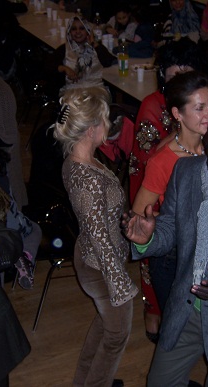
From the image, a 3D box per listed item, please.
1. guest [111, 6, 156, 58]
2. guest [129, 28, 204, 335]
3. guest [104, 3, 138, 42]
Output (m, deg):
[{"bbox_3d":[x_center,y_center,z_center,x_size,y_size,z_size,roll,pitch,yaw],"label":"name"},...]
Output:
[{"bbox_3d":[0.380,-1.413,7.715,0.750,1.120,0.520,-22,33,-39],"label":"guest"},{"bbox_3d":[0.340,0.060,3.794,0.520,1.680,0.420,0,24,0],"label":"guest"},{"bbox_3d":[0.220,-1.796,8.768,0.450,1.080,0.600,10,26,22],"label":"guest"}]

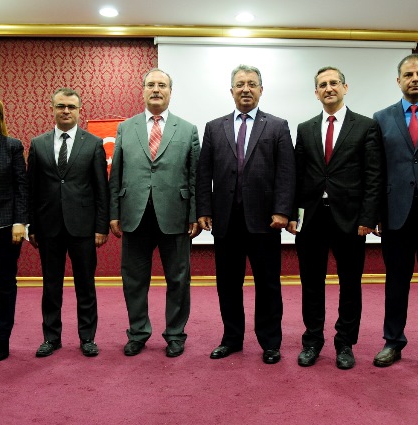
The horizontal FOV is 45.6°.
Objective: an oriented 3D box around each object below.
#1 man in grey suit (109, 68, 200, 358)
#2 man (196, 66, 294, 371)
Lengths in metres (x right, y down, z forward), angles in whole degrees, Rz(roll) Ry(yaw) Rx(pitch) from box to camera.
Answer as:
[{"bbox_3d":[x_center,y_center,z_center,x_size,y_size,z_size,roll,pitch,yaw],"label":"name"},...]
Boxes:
[{"bbox_3d":[-0.339,-0.016,3.170,0.570,1.775,0.360,0,1,2],"label":"man in grey suit"},{"bbox_3d":[0.232,-0.019,3.040,0.590,1.785,0.370,0,1,13],"label":"man"}]

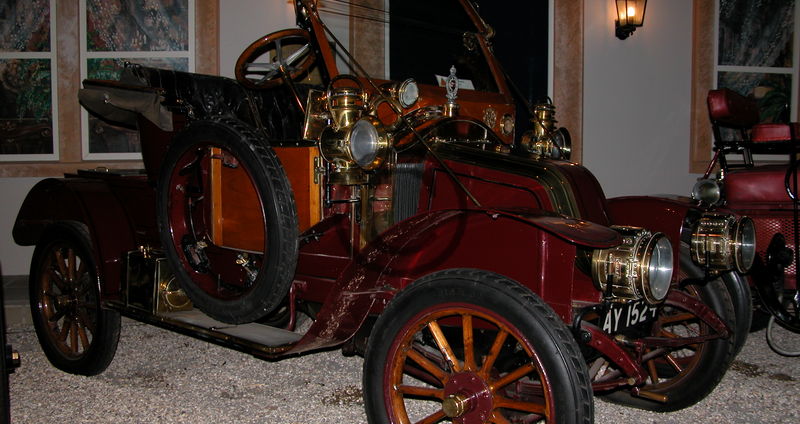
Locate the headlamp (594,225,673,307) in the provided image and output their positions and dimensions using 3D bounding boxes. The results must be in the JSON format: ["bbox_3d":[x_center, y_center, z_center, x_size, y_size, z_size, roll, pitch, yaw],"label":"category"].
[{"bbox_3d":[0.722,0.165,2.500,0.178,0.240,0.219,5,6,42],"label":"headlamp"}]

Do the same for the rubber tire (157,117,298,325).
[{"bbox_3d":[-0.700,0.039,3.213,0.816,0.816,0.094,4,11,39],"label":"rubber tire"}]

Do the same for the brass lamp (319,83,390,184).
[{"bbox_3d":[-0.165,-0.285,2.938,0.194,0.362,0.173,4,6,39],"label":"brass lamp"}]

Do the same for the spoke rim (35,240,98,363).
[{"bbox_3d":[-1.716,0.456,4.172,0.627,0.627,0.153,4,6,39],"label":"spoke rim"}]

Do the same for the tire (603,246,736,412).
[{"bbox_3d":[1.115,0.510,3.710,0.826,0.826,0.107,4,6,35],"label":"tire"}]

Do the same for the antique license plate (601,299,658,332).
[{"bbox_3d":[0.861,0.393,3.014,0.015,0.114,0.500,4,6,39],"label":"antique license plate"}]

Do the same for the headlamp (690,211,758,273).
[{"bbox_3d":[1.283,0.121,3.208,0.178,0.235,0.219,5,6,42],"label":"headlamp"}]

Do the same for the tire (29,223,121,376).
[{"bbox_3d":[-1.695,0.454,4.199,0.826,0.826,0.107,4,6,39],"label":"tire"}]

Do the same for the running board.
[{"bbox_3d":[-0.896,0.531,3.697,1.153,0.051,0.255,4,6,39],"label":"running board"}]

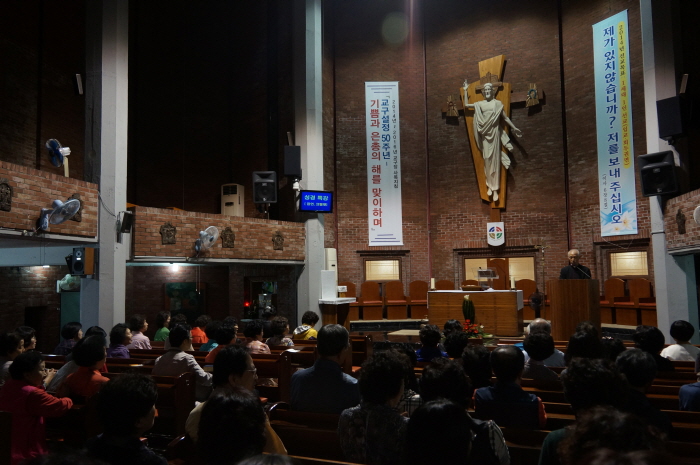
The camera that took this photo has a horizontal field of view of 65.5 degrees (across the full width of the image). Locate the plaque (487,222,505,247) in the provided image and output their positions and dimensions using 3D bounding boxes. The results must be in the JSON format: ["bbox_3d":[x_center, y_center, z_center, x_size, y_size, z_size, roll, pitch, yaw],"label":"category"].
[{"bbox_3d":[3.914,0.054,14.550,0.460,0.640,0.060,-3,-5,26],"label":"plaque"}]

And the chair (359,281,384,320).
[{"bbox_3d":[0.554,1.752,14.000,0.580,0.980,0.600,-1,-4,-6],"label":"chair"}]

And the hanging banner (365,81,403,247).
[{"bbox_3d":[0.899,-1.844,14.609,0.900,4.417,0.040,-1,-4,-5],"label":"hanging banner"}]

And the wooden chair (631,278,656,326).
[{"bbox_3d":[6.133,1.423,11.252,0.520,0.980,0.500,3,-6,-44],"label":"wooden chair"}]

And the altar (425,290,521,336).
[{"bbox_3d":[2.843,1.775,12.245,1.920,0.950,0.860,-3,-5,25],"label":"altar"}]

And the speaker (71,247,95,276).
[{"bbox_3d":[-4.161,0.453,8.500,0.230,0.420,0.260,-2,-4,11],"label":"speaker"}]

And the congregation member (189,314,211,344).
[{"bbox_3d":[-2.193,1.877,8.364,0.460,1.220,0.620,-3,-5,26],"label":"congregation member"}]

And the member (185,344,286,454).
[{"bbox_3d":[-0.448,1.195,2.780,0.520,1.270,0.750,-3,-5,28],"label":"member"}]

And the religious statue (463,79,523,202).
[{"bbox_3d":[3.670,-2.369,14.006,1.500,3.189,0.550,-3,-5,27],"label":"religious statue"}]

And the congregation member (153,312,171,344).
[{"bbox_3d":[-2.907,1.879,8.663,0.460,1.250,0.620,-3,-5,26],"label":"congregation member"}]

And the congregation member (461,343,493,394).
[{"bbox_3d":[0.980,1.405,4.080,0.460,1.200,0.640,-2,-4,21],"label":"congregation member"}]

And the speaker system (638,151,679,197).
[{"bbox_3d":[5.302,-1.006,9.300,0.380,0.660,0.510,-13,5,-41],"label":"speaker system"}]

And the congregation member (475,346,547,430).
[{"bbox_3d":[1.020,1.296,3.380,0.480,1.240,0.660,-2,-4,21],"label":"congregation member"}]

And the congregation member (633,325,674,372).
[{"bbox_3d":[2.179,1.294,4.053,0.460,1.230,0.720,-1,-4,6],"label":"congregation member"}]

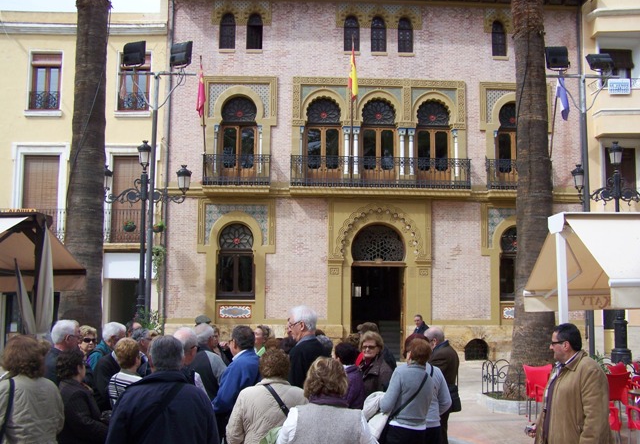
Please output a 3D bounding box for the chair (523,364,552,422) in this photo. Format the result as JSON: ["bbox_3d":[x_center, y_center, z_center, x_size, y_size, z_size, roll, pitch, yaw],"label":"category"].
[{"bbox_3d":[3.569,2.752,11.313,0.560,0.850,0.560,0,-7,8],"label":"chair"}]

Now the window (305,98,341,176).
[{"bbox_3d":[0.097,-2.699,22.640,1.161,2.692,0.250,1,-6,-2],"label":"window"}]

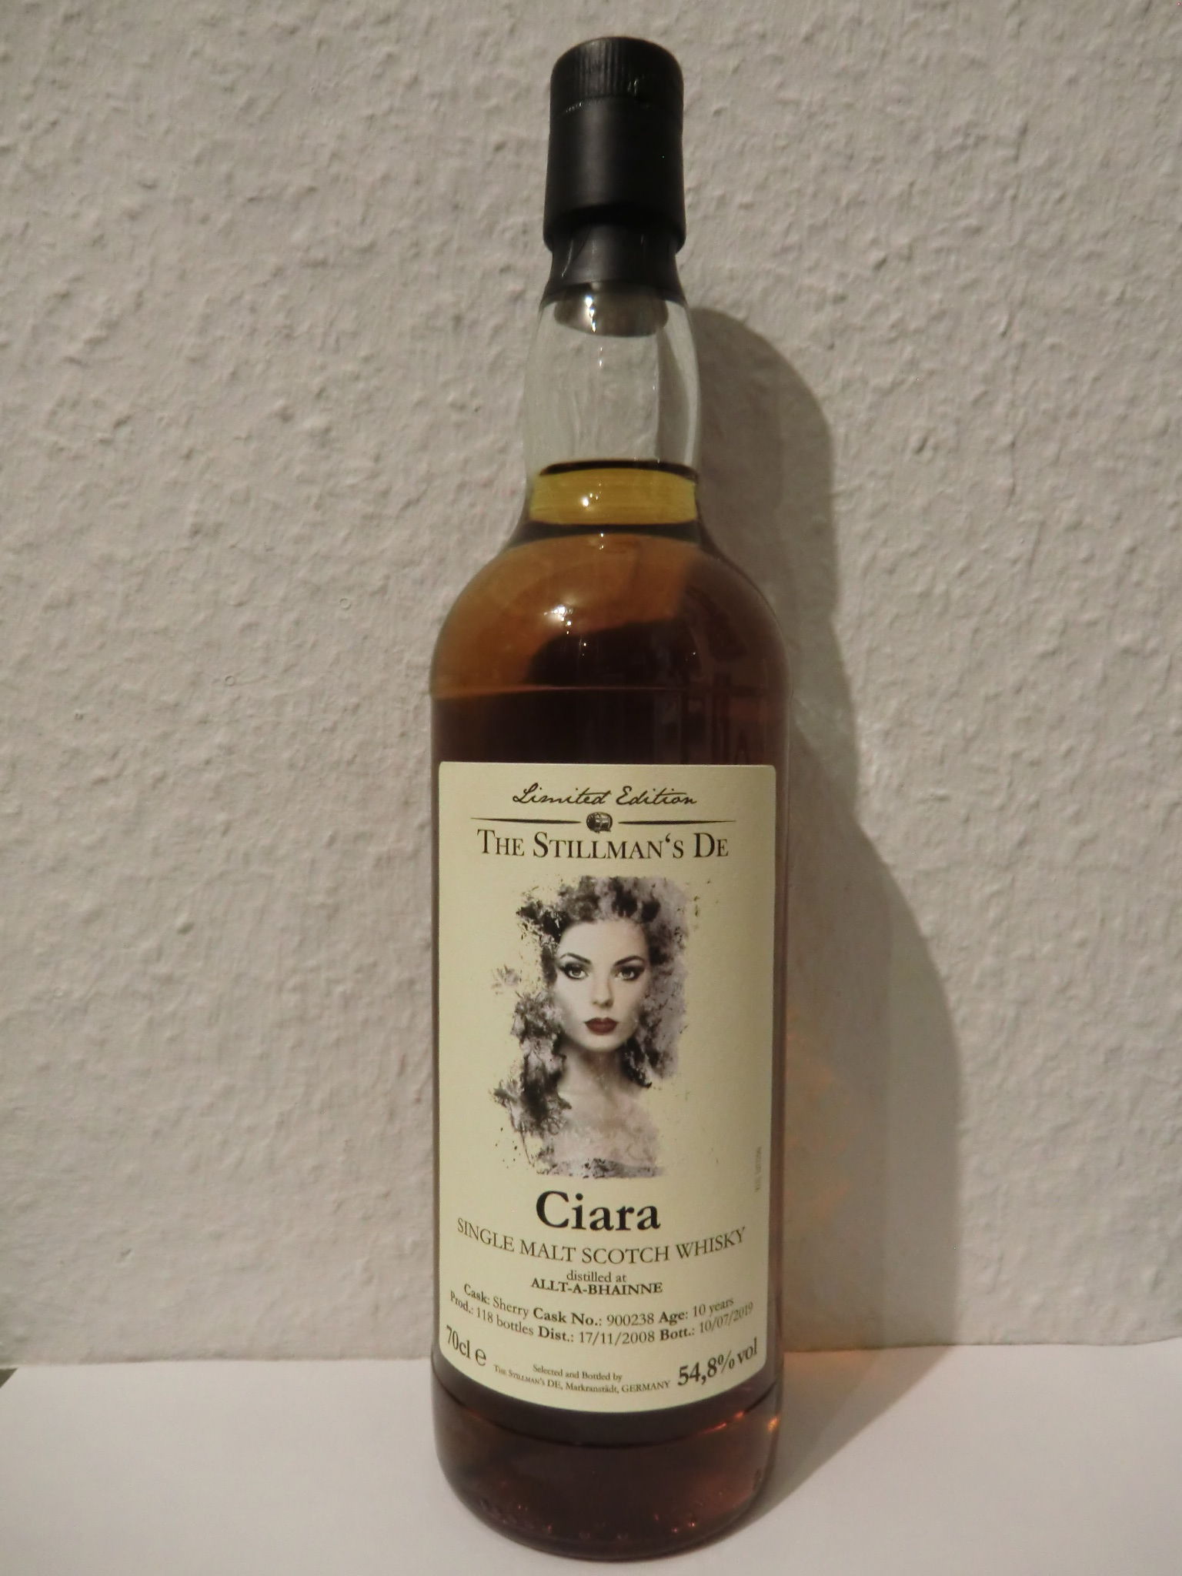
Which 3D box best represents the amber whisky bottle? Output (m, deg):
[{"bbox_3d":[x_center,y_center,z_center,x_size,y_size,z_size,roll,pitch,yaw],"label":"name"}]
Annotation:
[{"bbox_3d":[0.003,-0.004,0.240,0.076,0.301,0.076,1,1,3],"label":"amber whisky bottle"}]

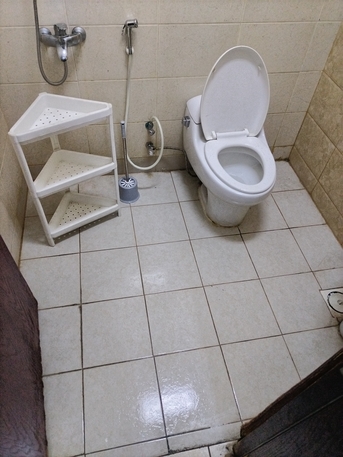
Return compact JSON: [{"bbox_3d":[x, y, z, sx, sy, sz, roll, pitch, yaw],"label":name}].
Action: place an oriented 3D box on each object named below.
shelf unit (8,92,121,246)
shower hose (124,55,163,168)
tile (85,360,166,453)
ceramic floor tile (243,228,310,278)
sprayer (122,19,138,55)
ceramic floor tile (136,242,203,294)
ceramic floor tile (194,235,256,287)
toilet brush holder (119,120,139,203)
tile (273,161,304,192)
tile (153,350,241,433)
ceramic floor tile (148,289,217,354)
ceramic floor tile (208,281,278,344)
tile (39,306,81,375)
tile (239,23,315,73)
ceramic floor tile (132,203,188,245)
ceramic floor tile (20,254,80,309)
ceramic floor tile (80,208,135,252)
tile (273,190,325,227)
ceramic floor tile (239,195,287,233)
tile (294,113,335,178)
[{"bbox_3d":[-0.519,-0.295,1.716,0.435,0.700,0.230,-26,56,-24],"label":"shelf unit"},{"bbox_3d":[-0.145,-0.604,1.909,0.230,0.715,0.070,-6,50,-9],"label":"shower hose"},{"bbox_3d":[-0.196,0.689,1.369,0.297,0.010,0.302,-6,50,-9],"label":"tile"},{"bbox_3d":[0.574,0.135,1.883,0.300,0.010,0.300,-6,50,-9],"label":"ceramic floor tile"},{"bbox_3d":[-0.186,-0.868,1.561,0.075,0.155,0.050,-6,50,-9],"label":"sprayer"},{"bbox_3d":[-0.013,0.200,1.797,0.297,0.010,0.297,-6,50,-9],"label":"ceramic floor tile"},{"bbox_3d":[0.277,0.165,1.846,0.297,0.010,0.302,-6,50,-9],"label":"ceramic floor tile"},{"bbox_3d":[-0.238,-0.363,1.917,0.125,0.500,0.125,-6,50,-9],"label":"toilet brush holder"},{"bbox_3d":[0.728,-0.349,2.313,0.248,0.010,0.281,-6,50,-9],"label":"tile"},{"bbox_3d":[0.097,0.656,1.417,0.297,0.010,0.302,-6,50,-9],"label":"tile"},{"bbox_3d":[0.044,0.427,1.599,0.300,0.010,0.300,-6,50,-9],"label":"ceramic floor tile"},{"bbox_3d":[0.337,0.395,1.646,0.300,0.010,0.300,-6,50,-9],"label":"ceramic floor tile"},{"bbox_3d":[-0.543,0.491,1.506,0.294,0.010,0.297,-6,50,-9],"label":"tile"},{"bbox_3d":[0.522,-0.928,1.777,0.400,0.250,0.010,-6,50,-9],"label":"tile"},{"bbox_3d":[-0.068,-0.027,1.978,0.300,0.010,0.300,-6,50,-9],"label":"ceramic floor tile"},{"bbox_3d":[-0.603,0.263,1.703,0.297,0.010,0.302,-6,50,-9],"label":"ceramic floor tile"},{"bbox_3d":[-0.364,0.004,1.939,0.297,0.010,0.297,-6,50,-9],"label":"ceramic floor tile"},{"bbox_3d":[0.783,-0.120,2.132,0.237,0.010,0.297,-6,50,-9],"label":"tile"},{"bbox_3d":[0.519,-0.091,2.088,0.297,0.010,0.297,-6,50,-9],"label":"ceramic floor tile"},{"bbox_3d":[0.870,-0.498,2.095,0.010,0.250,0.370,-6,50,-9],"label":"tile"}]

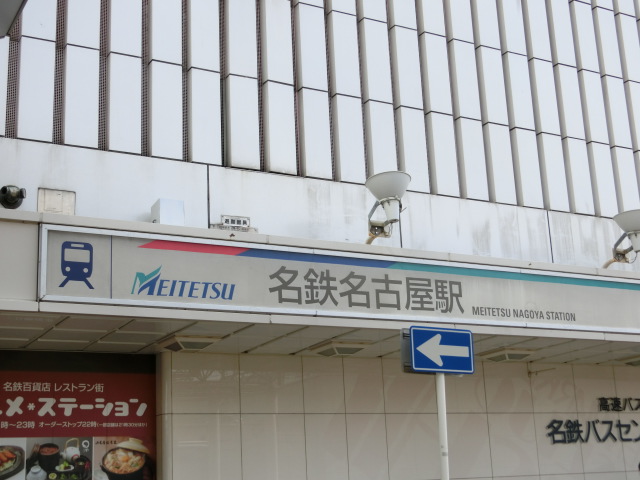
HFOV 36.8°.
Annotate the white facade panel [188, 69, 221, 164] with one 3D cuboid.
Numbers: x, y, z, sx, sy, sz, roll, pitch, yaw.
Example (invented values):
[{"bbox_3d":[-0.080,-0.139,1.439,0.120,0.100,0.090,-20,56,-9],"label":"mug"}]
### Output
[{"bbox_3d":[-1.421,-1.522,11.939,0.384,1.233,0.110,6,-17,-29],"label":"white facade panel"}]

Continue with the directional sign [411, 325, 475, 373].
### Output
[{"bbox_3d":[1.075,0.978,8.473,0.600,0.400,0.040,5,-18,-18],"label":"directional sign"}]

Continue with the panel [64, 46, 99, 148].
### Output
[{"bbox_3d":[-2.890,-1.720,11.618,0.401,1.276,0.119,6,-17,-29],"label":"panel"}]

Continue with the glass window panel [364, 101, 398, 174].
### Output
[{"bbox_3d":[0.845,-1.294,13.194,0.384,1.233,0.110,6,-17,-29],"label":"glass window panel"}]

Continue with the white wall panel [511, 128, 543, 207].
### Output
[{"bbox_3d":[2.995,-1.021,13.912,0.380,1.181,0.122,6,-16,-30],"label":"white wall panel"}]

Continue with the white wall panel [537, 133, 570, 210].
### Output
[{"bbox_3d":[3.699,-1.059,15.265,0.401,1.276,0.119,6,-17,-29],"label":"white wall panel"}]

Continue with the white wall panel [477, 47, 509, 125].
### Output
[{"bbox_3d":[2.701,-2.399,15.071,0.401,1.276,0.119,6,-17,-29],"label":"white wall panel"}]

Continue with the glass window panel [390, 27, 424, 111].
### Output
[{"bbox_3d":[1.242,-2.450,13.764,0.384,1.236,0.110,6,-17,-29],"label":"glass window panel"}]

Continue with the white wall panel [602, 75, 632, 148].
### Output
[{"bbox_3d":[5.054,-2.163,16.374,0.401,1.276,0.119,6,-17,-29],"label":"white wall panel"}]

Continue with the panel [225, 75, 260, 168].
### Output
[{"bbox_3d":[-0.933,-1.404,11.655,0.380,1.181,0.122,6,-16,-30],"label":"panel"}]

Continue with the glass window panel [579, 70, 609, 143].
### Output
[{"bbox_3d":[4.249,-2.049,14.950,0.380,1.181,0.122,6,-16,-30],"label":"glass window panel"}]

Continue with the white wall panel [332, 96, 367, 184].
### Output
[{"bbox_3d":[0.404,-1.389,13.441,0.401,1.276,0.119,6,-17,-29],"label":"white wall panel"}]

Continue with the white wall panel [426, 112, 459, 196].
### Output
[{"bbox_3d":[1.816,-1.248,14.223,0.401,1.276,0.119,6,-17,-29],"label":"white wall panel"}]

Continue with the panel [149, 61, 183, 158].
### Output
[{"bbox_3d":[-1.949,-1.625,12.139,0.401,1.276,0.119,6,-17,-29],"label":"panel"}]

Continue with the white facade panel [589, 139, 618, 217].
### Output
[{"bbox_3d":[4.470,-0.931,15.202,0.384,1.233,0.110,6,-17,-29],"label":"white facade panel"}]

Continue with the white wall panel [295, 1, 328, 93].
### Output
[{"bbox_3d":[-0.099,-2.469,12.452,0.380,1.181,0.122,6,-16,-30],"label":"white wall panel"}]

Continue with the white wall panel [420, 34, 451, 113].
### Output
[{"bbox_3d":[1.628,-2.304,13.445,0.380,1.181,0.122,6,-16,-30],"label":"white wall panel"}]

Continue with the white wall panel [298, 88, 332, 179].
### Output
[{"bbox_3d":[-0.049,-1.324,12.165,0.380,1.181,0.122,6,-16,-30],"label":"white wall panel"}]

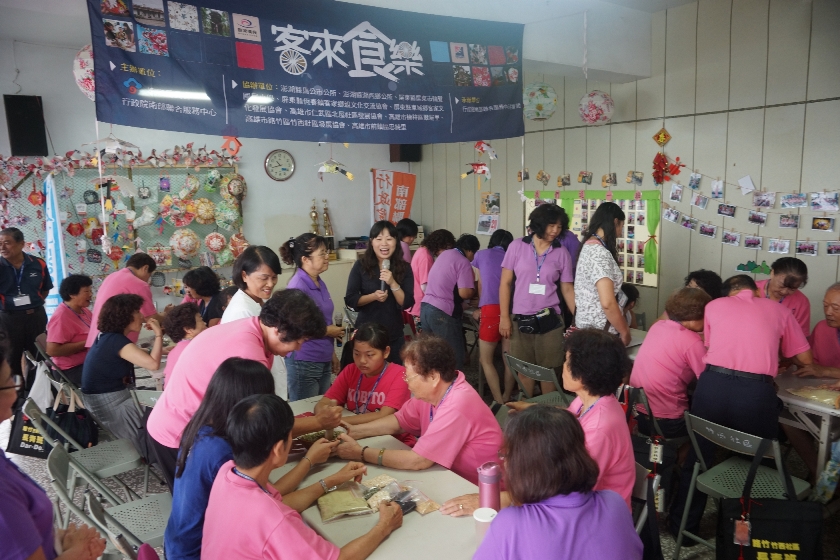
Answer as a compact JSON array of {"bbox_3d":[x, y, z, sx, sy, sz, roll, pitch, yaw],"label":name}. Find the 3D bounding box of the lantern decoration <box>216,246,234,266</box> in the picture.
[{"bbox_3d":[-1.958,-0.242,6.107,0.190,0.200,0.150,-8,10,-37],"label":"lantern decoration"}]

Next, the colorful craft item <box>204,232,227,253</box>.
[{"bbox_3d":[-1.849,-0.335,5.483,0.190,0.190,0.150,-7,10,-36],"label":"colorful craft item"}]

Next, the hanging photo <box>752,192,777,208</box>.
[{"bbox_3d":[2.829,-0.652,4.977,0.015,0.120,0.165,-8,11,-35],"label":"hanging photo"}]

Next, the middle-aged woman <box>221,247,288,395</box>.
[{"bbox_3d":[-0.770,0.611,3.079,0.360,1.580,0.460,1,10,19],"label":"middle-aged woman"}]

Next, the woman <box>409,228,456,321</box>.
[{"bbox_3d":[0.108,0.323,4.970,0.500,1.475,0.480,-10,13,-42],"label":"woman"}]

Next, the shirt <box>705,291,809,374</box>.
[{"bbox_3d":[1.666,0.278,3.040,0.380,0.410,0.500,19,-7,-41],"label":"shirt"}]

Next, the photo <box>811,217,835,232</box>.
[{"bbox_3d":[3.088,-0.426,4.653,0.012,0.103,0.152,-8,11,-35],"label":"photo"}]

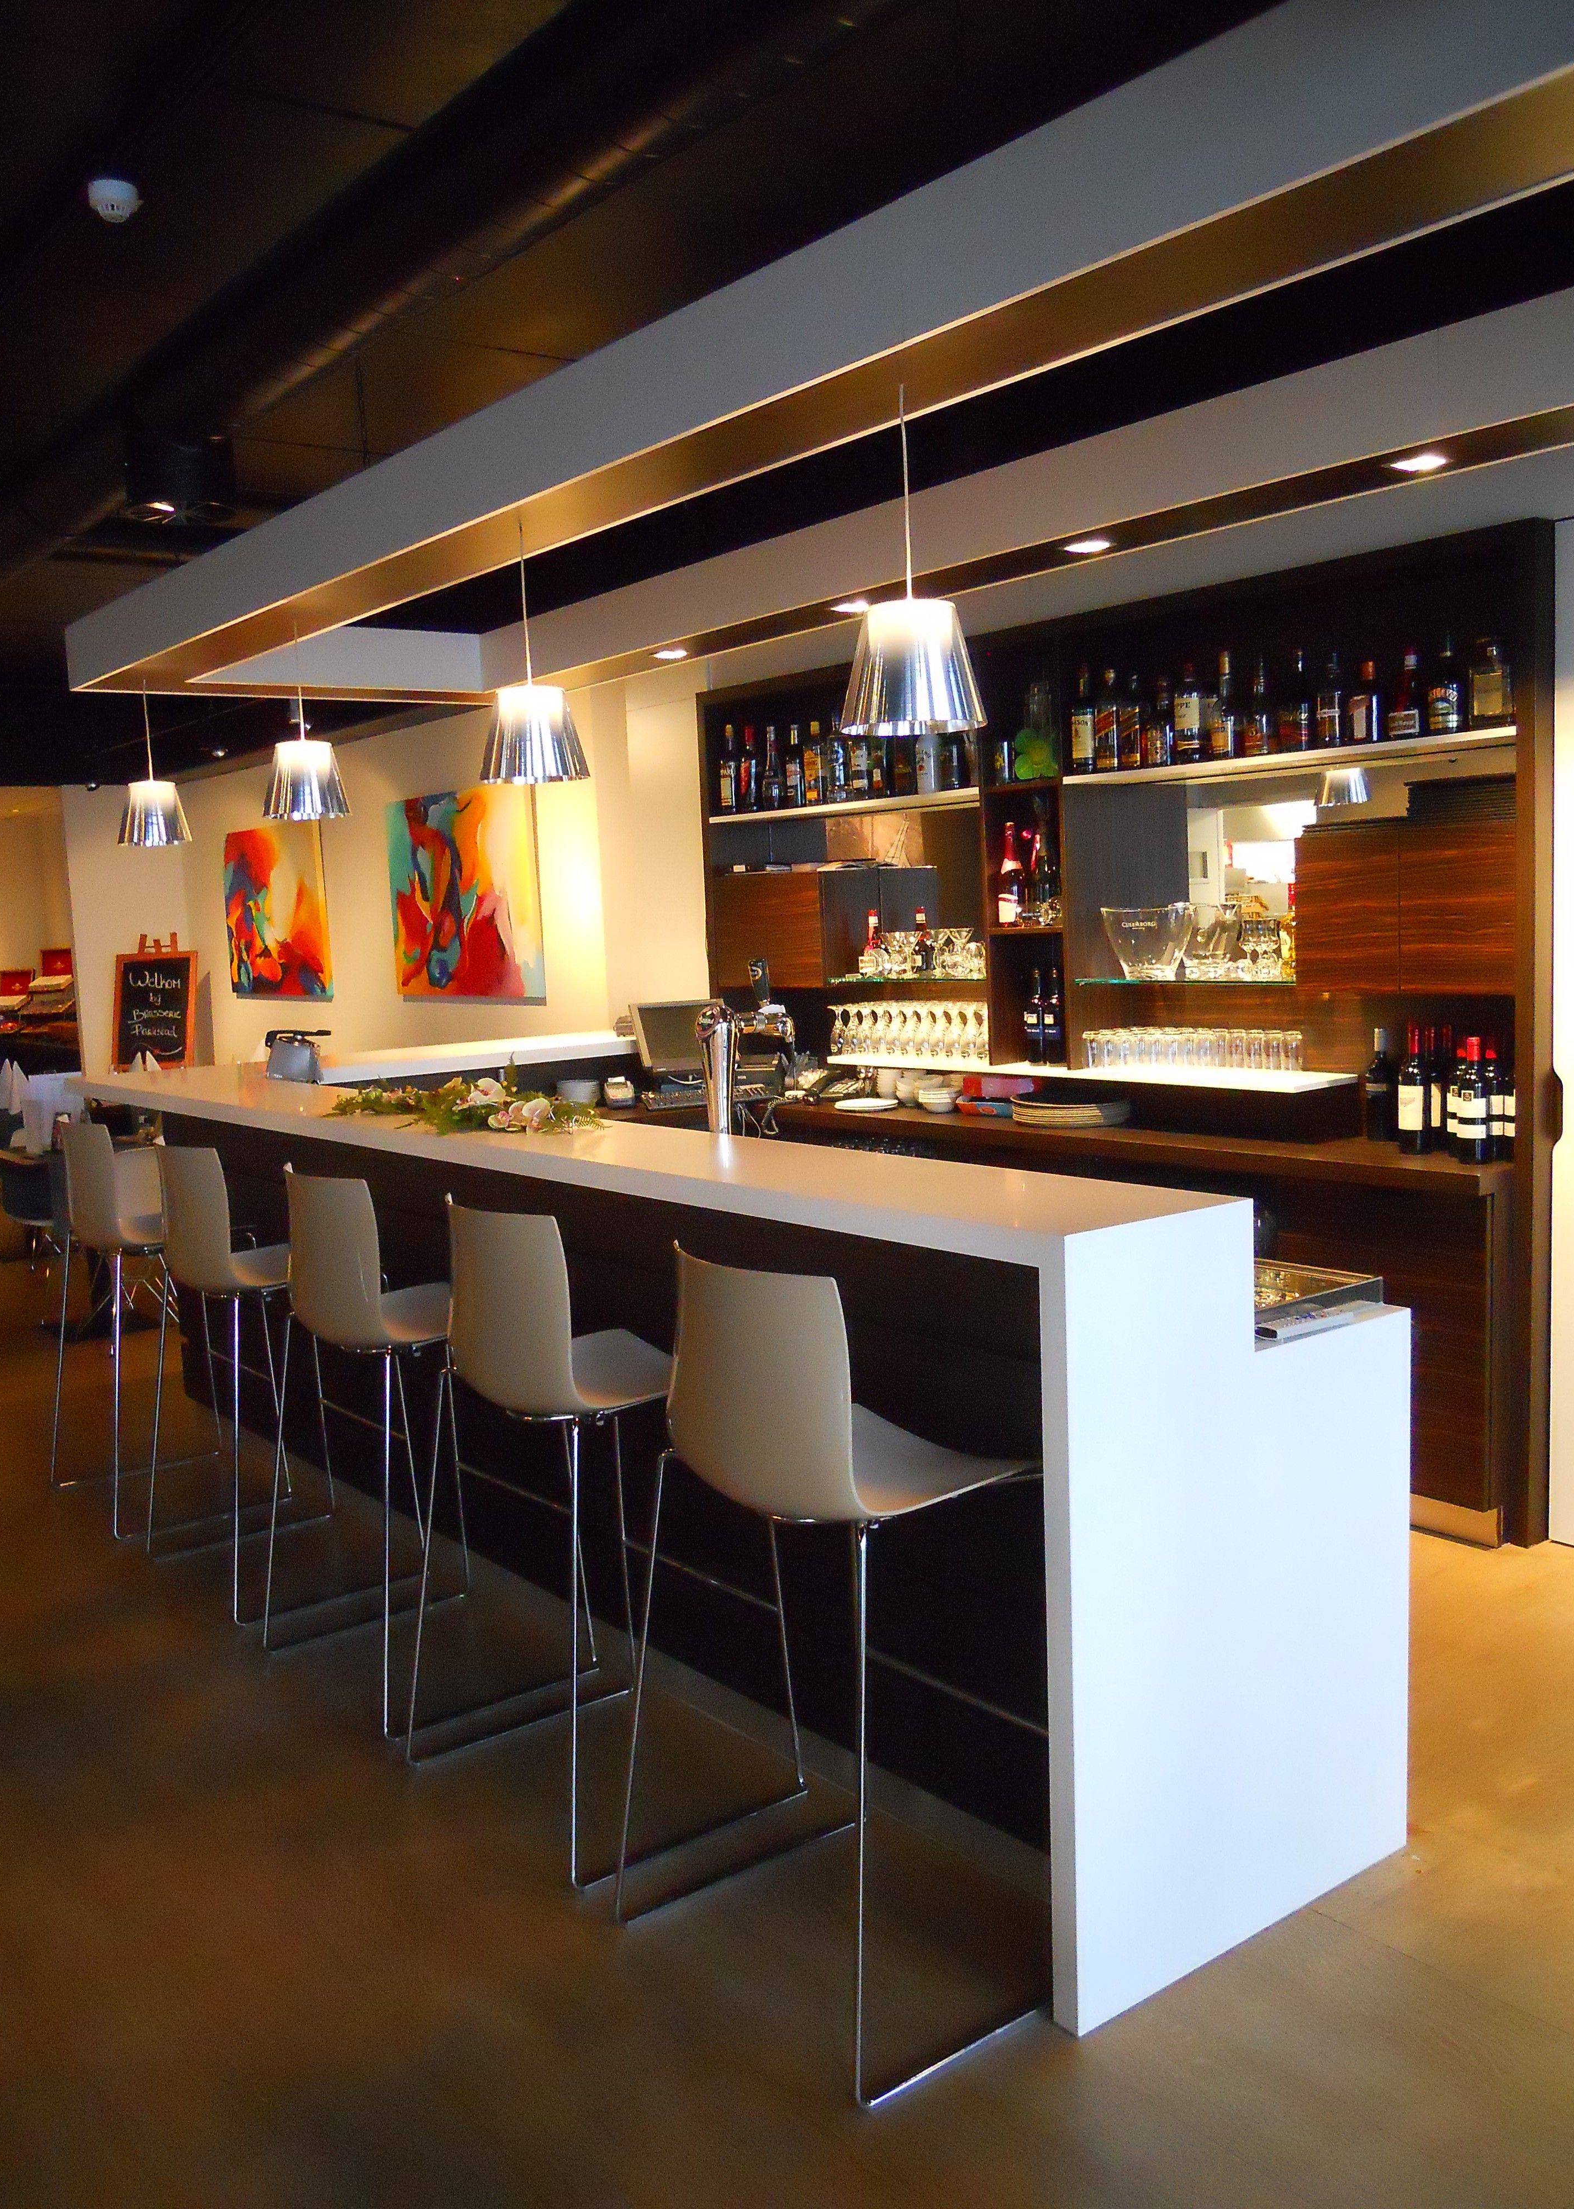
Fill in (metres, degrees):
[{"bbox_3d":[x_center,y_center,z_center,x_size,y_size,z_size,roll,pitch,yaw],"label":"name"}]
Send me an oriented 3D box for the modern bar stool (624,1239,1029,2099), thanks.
[{"bbox_3d":[0.098,0.756,2.717,0.527,1.093,0.613,-6,7,-38],"label":"modern bar stool"}]

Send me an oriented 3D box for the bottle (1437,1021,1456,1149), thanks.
[{"bbox_3d":[1.731,-0.044,4.691,0.075,0.330,0.075,-6,7,-38],"label":"bottle"}]

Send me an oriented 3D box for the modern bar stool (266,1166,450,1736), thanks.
[{"bbox_3d":[-0.805,0.673,3.868,0.527,1.093,0.613,-6,7,-38],"label":"modern bar stool"}]

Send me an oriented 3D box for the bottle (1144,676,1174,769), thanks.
[{"bbox_3d":[1.062,-1.087,5.085,0.080,0.257,0.080,2,7,32],"label":"bottle"}]

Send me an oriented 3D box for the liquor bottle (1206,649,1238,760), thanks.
[{"bbox_3d":[1.199,-1.095,4.909,0.077,0.298,0.077,2,7,33],"label":"liquor bottle"}]

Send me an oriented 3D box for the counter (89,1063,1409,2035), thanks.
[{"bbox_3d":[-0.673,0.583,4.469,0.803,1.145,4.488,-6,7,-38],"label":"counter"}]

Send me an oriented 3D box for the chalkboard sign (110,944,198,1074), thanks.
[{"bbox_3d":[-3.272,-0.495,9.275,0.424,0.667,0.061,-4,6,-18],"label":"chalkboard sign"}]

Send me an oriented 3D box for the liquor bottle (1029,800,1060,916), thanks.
[{"bbox_3d":[0.781,-0.724,5.412,0.099,0.358,0.099,-2,6,0],"label":"liquor bottle"}]

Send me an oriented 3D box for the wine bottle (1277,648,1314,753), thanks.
[{"bbox_3d":[1.313,-1.042,4.623,0.089,0.267,0.091,-7,7,-37],"label":"wine bottle"}]

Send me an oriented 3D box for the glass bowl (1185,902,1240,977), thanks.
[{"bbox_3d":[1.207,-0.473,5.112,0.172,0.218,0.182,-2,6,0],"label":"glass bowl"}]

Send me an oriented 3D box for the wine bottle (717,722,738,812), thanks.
[{"bbox_3d":[-0.231,-1.275,6.821,0.072,0.350,0.072,-2,6,0],"label":"wine bottle"}]

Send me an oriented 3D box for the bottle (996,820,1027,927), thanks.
[{"bbox_3d":[0.700,-0.719,5.587,0.086,0.333,0.086,0,6,23],"label":"bottle"}]

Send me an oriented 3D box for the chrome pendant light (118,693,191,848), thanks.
[{"bbox_3d":[-2.025,-1.067,5.681,0.234,0.468,0.234,-7,7,-37],"label":"chrome pendant light"}]

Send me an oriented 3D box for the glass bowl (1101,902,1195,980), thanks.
[{"bbox_3d":[1.037,-0.470,5.134,0.253,0.224,0.271,-2,6,0],"label":"glass bowl"}]

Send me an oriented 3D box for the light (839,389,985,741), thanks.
[{"bbox_3d":[0.193,-0.861,2.821,0.237,0.532,0.237,-2,6,0],"label":"light"}]

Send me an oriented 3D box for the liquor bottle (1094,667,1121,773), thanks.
[{"bbox_3d":[0.940,-1.122,5.237,0.078,0.304,0.078,2,7,33],"label":"liquor bottle"}]

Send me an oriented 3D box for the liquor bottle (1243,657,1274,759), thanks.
[{"bbox_3d":[1.271,-1.074,4.819,0.078,0.268,0.078,2,7,33],"label":"liquor bottle"}]

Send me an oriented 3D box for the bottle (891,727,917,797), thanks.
[{"bbox_3d":[0.382,-1.144,5.819,0.081,0.293,0.081,-2,6,0],"label":"bottle"}]

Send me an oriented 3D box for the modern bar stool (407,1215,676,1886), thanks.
[{"bbox_3d":[-0.344,0.689,3.202,0.515,1.071,0.576,-7,7,-37],"label":"modern bar stool"}]

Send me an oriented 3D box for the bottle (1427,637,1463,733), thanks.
[{"bbox_3d":[1.616,-1.030,4.391,0.084,0.242,0.084,1,7,30],"label":"bottle"}]

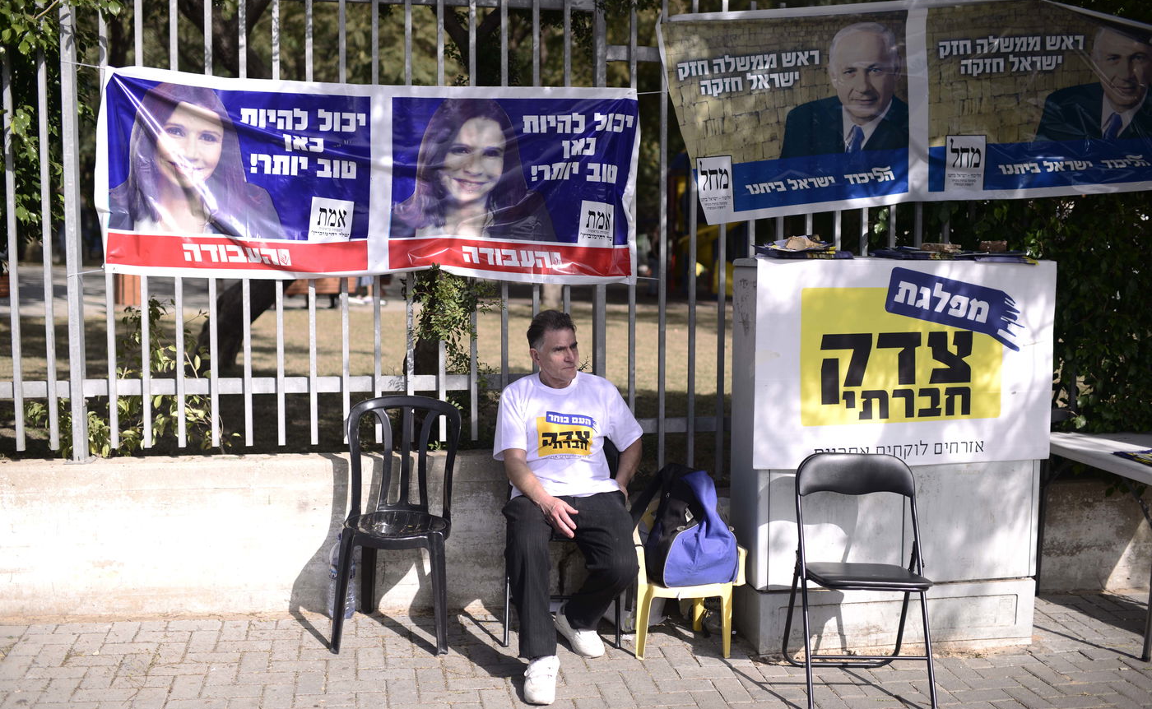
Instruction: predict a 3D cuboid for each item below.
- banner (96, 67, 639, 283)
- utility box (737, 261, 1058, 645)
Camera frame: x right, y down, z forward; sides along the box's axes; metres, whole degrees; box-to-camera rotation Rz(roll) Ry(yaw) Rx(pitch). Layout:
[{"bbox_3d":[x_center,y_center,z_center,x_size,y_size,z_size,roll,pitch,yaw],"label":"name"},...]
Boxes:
[{"bbox_3d":[-0.795,-0.701,4.494,2.153,0.815,0.070,-1,5,-10],"label":"banner"},{"bbox_3d":[1.218,0.372,4.430,1.150,1.480,0.350,-1,5,-10],"label":"utility box"}]

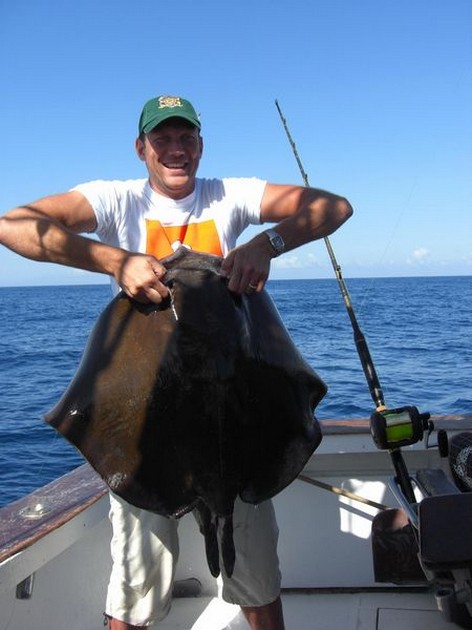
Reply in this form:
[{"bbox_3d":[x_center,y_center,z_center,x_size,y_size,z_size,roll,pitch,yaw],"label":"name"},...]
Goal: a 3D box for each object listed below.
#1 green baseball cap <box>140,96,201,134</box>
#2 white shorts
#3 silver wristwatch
[{"bbox_3d":[-0.179,-0.555,1.890,0.175,0.135,0.260,-1,6,-12],"label":"green baseball cap"},{"bbox_3d":[-0.122,0.535,1.930,0.460,0.600,0.300,-2,3,-13],"label":"white shorts"},{"bbox_3d":[0.095,-0.178,1.690,0.033,0.068,0.058,-31,7,-8],"label":"silver wristwatch"}]

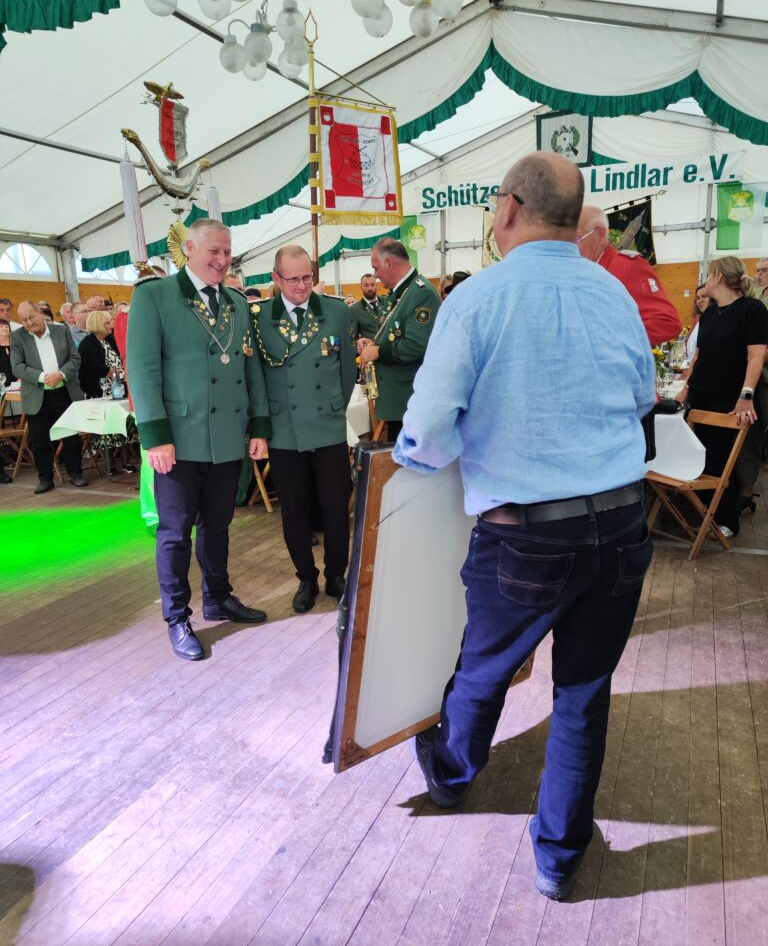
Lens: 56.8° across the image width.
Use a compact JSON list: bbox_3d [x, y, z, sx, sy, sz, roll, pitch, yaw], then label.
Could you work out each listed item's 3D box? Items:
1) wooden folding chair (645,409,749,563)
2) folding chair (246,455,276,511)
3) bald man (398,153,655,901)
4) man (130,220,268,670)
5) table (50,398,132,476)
[{"bbox_3d":[1.836,0.053,4.290,0.460,0.800,0.450,-5,13,-14],"label":"wooden folding chair"},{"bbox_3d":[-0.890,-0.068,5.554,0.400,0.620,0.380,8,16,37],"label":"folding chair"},{"bbox_3d":[0.353,0.133,1.923,0.720,1.800,0.620,-7,14,-19],"label":"bald man"},{"bbox_3d":[-0.821,-0.154,3.227,0.620,1.870,0.440,-12,16,-37],"label":"man"},{"bbox_3d":[-2.245,-0.427,7.110,0.660,0.770,1.800,4,14,23],"label":"table"}]

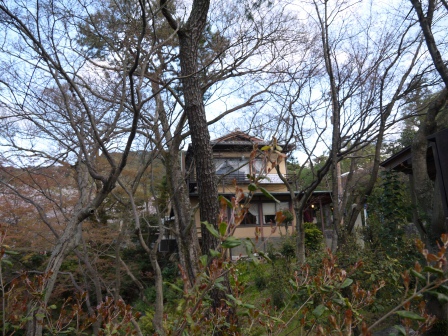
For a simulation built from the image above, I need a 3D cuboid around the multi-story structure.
[{"bbox_3d":[1.823,1.780,26.322,9.060,8.130,8.000,-1,-7,-9],"label":"multi-story structure"}]

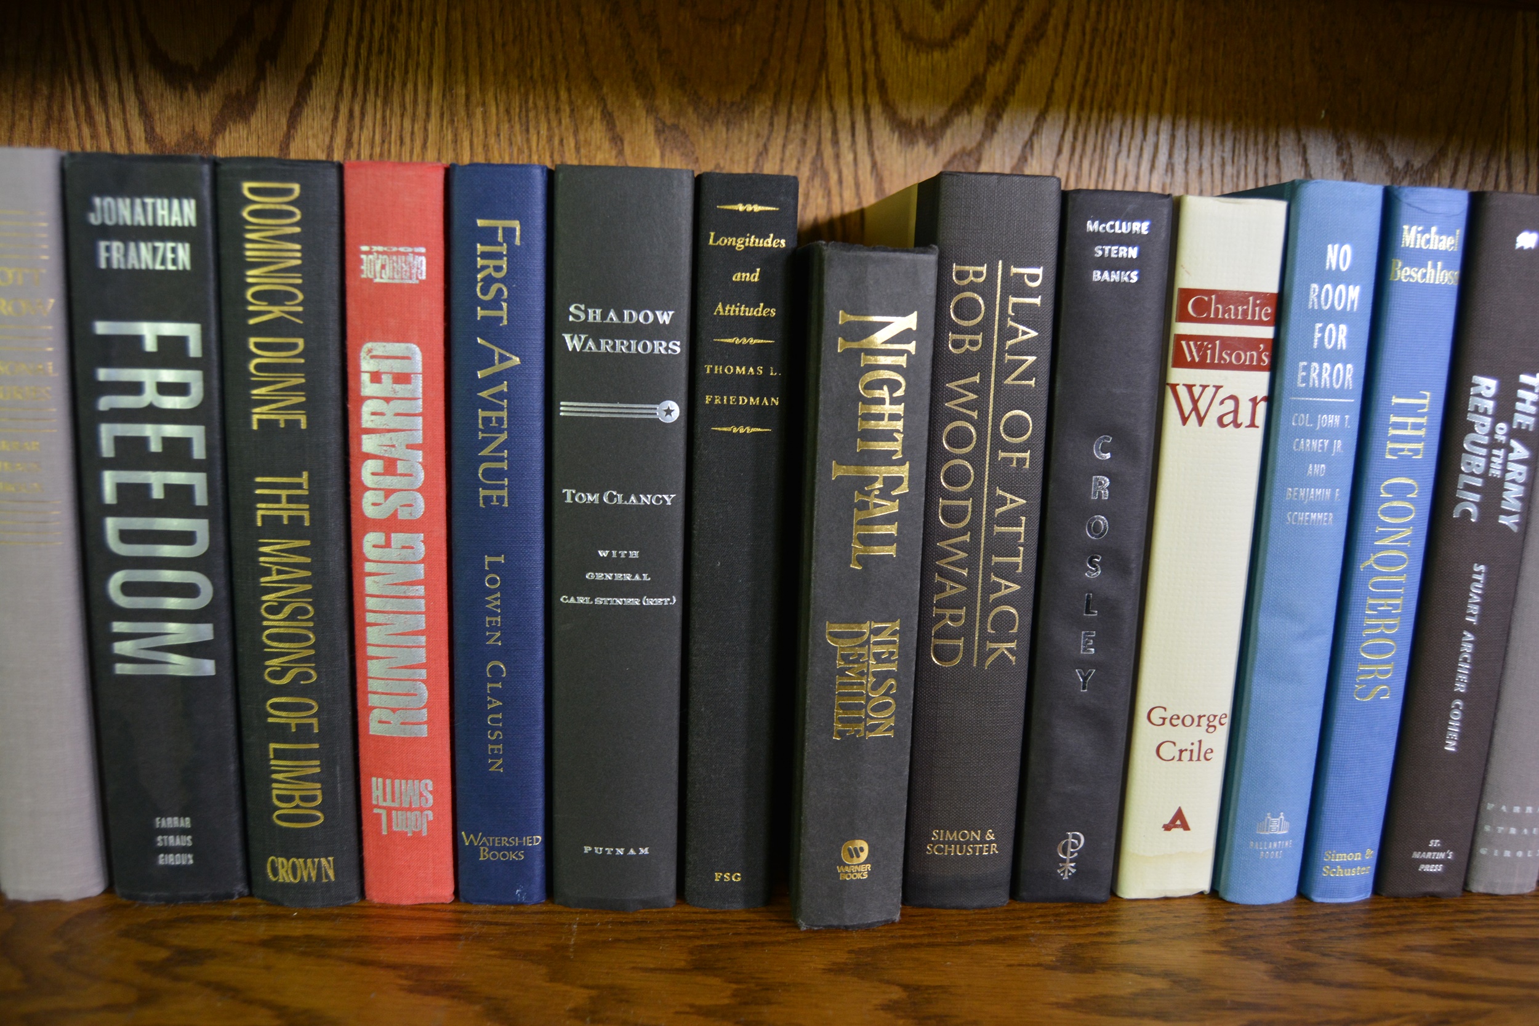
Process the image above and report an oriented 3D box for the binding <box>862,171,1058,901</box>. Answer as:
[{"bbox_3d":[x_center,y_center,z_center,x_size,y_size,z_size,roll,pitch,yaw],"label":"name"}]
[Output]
[{"bbox_3d":[0.062,0.001,0.463,0.036,0.240,0.164,1,11,-4],"label":"binding"}]

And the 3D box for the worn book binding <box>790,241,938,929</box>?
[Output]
[{"bbox_3d":[0.021,0.016,0.444,0.035,0.217,0.147,1,10,-7],"label":"worn book binding"}]

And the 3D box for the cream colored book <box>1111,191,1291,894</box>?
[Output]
[{"bbox_3d":[0.136,0.005,0.472,0.035,0.236,0.153,1,10,-6],"label":"cream colored book"}]

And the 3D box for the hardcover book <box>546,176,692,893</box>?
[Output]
[{"bbox_3d":[-0.054,0.001,0.453,0.042,0.239,0.154,1,10,-6],"label":"hardcover book"}]

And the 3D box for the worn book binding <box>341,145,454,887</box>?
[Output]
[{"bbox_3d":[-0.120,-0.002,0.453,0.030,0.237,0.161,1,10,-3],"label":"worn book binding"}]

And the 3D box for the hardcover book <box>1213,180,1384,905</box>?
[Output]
[{"bbox_3d":[0.171,0.001,0.474,0.029,0.241,0.164,1,11,-3],"label":"hardcover book"}]

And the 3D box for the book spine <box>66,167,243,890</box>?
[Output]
[{"bbox_3d":[-0.195,-0.004,0.452,0.044,0.237,0.161,2,10,-3],"label":"book spine"}]

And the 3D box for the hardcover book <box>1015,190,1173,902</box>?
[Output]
[{"bbox_3d":[0.099,0.004,0.467,0.034,0.237,0.154,1,10,-6],"label":"hardcover book"}]

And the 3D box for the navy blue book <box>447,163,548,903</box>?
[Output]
[{"bbox_3d":[-0.092,0.000,0.453,0.029,0.238,0.154,1,10,-6],"label":"navy blue book"}]

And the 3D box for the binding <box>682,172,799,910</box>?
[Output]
[{"bbox_3d":[-0.018,0.002,0.456,0.031,0.238,0.154,1,10,-6],"label":"binding"}]

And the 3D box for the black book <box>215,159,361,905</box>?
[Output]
[{"bbox_3d":[-0.153,-0.003,0.453,0.036,0.237,0.164,2,10,-3],"label":"black book"}]

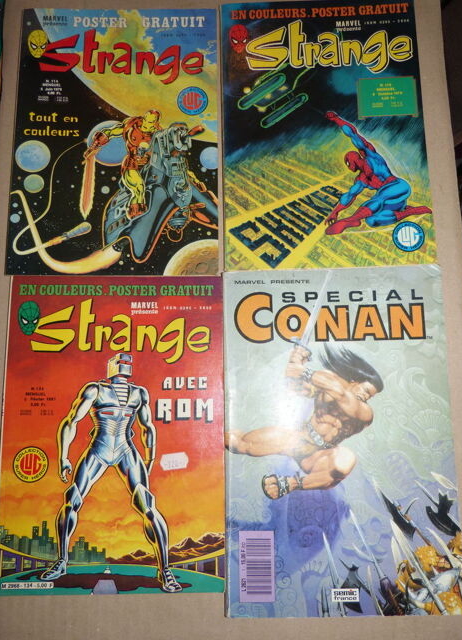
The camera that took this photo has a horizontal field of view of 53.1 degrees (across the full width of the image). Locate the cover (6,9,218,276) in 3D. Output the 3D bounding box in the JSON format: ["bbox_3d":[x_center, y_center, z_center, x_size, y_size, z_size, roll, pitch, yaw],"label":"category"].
[{"bbox_3d":[-0.100,-0.162,0.412,0.180,0.006,0.253,0,82,0],"label":"cover"}]

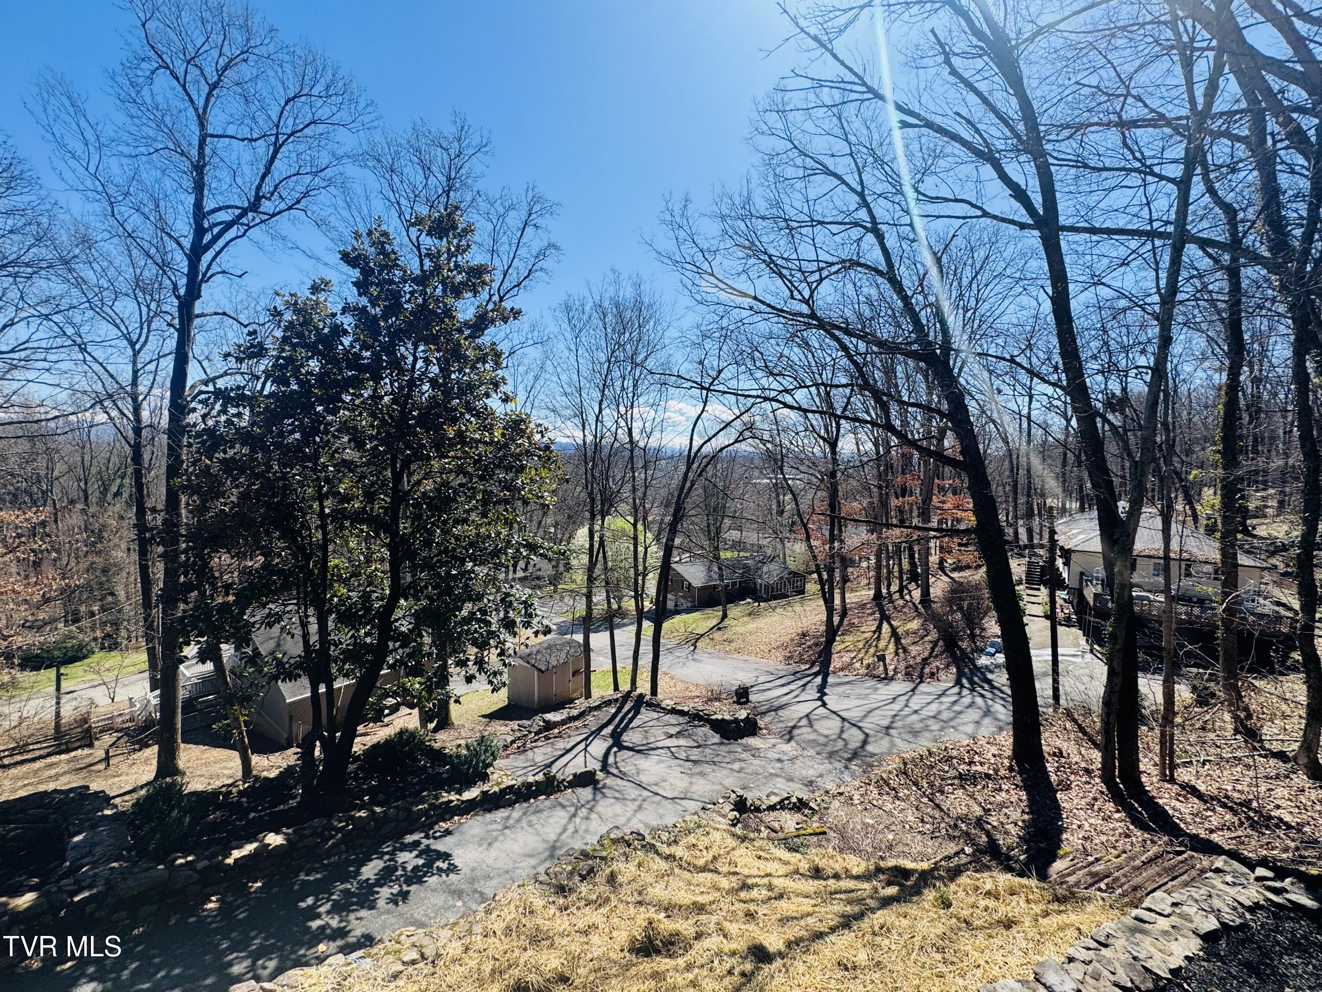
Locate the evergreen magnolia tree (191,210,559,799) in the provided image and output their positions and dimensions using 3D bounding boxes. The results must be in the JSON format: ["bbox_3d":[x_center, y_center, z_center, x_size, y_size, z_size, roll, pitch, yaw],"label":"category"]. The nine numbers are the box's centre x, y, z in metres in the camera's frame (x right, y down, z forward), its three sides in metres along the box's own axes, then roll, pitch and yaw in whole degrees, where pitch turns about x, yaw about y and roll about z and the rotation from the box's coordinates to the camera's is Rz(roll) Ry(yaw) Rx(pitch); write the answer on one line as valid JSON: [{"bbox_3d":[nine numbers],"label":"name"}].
[{"bbox_3d":[-6.650,0.420,12.800,8.100,14.000,7.700,0,4,0],"label":"evergreen magnolia tree"}]

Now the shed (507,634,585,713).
[{"bbox_3d":[-5.437,8.419,25.972,2.410,2.247,3.727,2,5,29],"label":"shed"}]

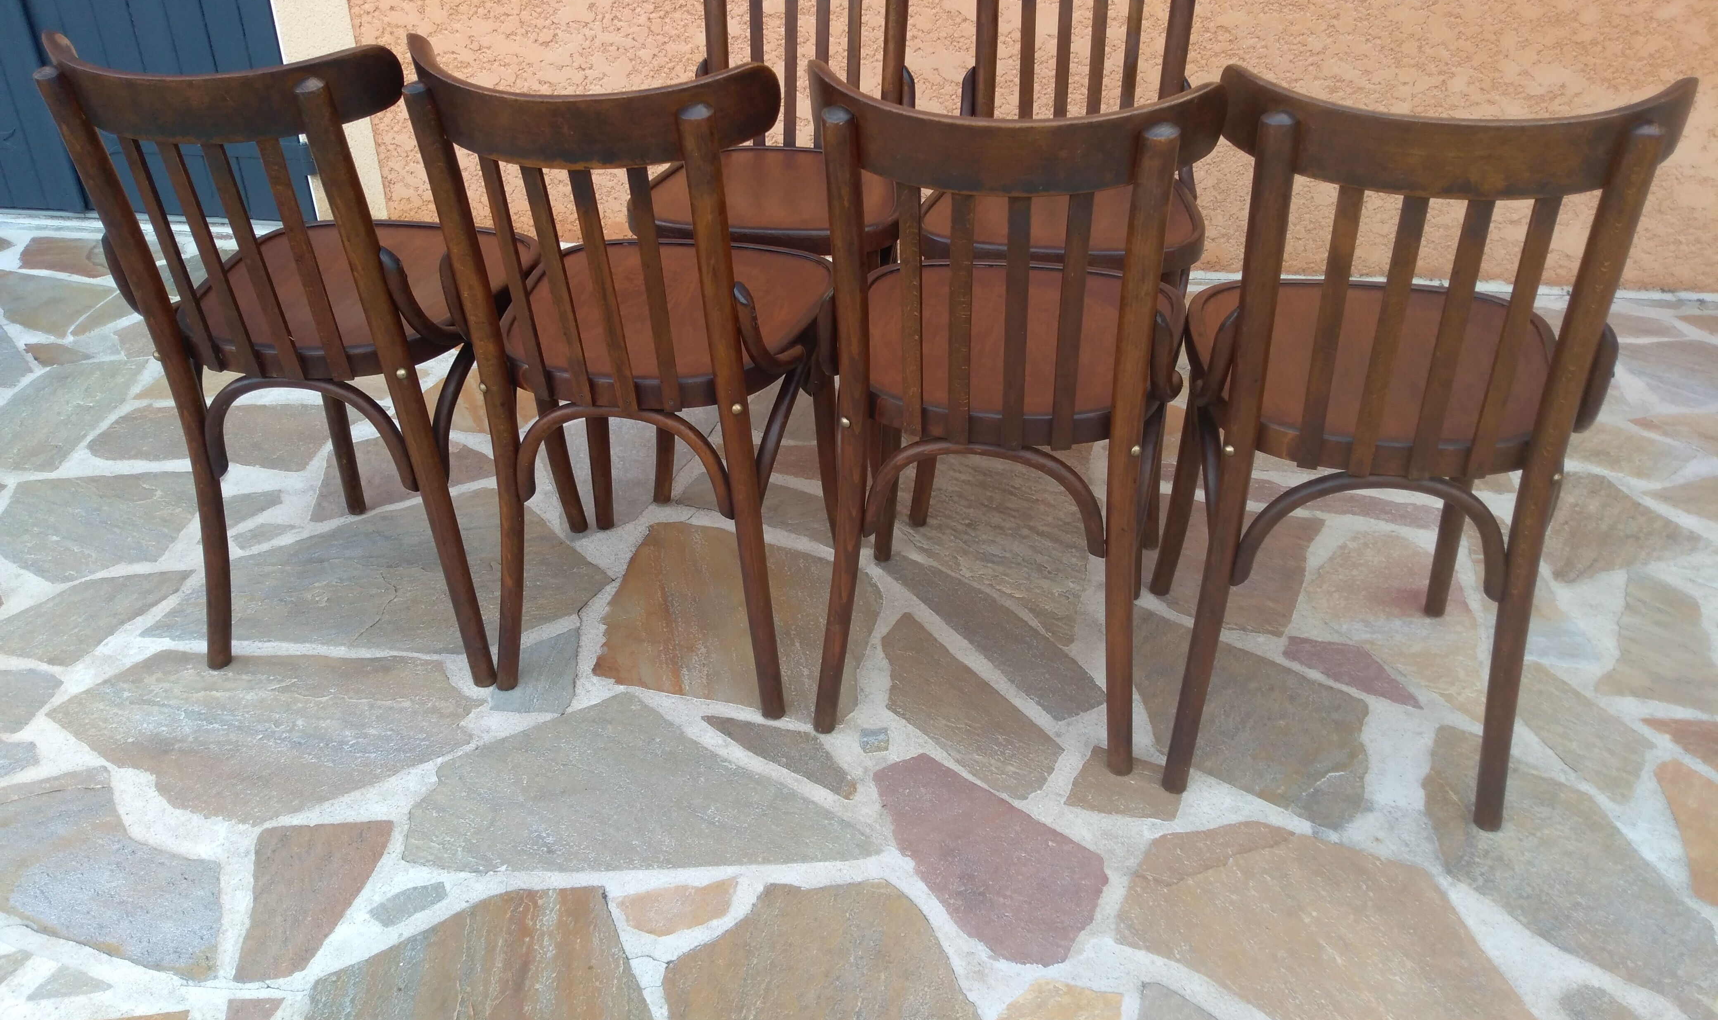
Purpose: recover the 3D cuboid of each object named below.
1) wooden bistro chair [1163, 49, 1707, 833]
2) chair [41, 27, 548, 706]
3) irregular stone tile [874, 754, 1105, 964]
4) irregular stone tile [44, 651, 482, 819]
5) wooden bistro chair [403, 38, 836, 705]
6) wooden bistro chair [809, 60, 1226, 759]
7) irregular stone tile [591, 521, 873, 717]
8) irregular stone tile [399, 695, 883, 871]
[{"bbox_3d":[0.574,-0.113,1.476,0.415,0.815,0.493,7,32,10],"label":"wooden bistro chair"},{"bbox_3d":[-0.666,-0.237,1.719,0.415,0.815,0.493,4,32,7],"label":"chair"},{"bbox_3d":[0.126,0.400,1.475,0.333,0.020,0.196,25,39,34],"label":"irregular stone tile"},{"bbox_3d":[-0.773,0.292,1.647,0.564,0.020,0.320,2,31,3],"label":"irregular stone tile"},{"bbox_3d":[-0.258,-0.201,1.669,0.415,0.815,0.493,6,32,9],"label":"wooden bistro chair"},{"bbox_3d":[0.178,-0.152,1.574,0.415,0.815,0.493,6,32,10],"label":"wooden bistro chair"},{"bbox_3d":[-0.171,0.158,1.870,0.400,0.020,0.448,5,32,8],"label":"irregular stone tile"},{"bbox_3d":[-0.255,0.331,1.586,0.553,0.020,0.308,-1,31,-2],"label":"irregular stone tile"}]

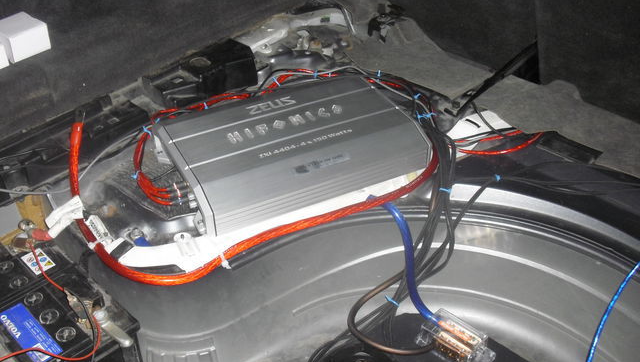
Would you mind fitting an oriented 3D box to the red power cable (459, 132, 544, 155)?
[{"bbox_3d":[0.297,-0.061,1.140,0.150,0.020,0.033,-12,39,-16],"label":"red power cable"}]

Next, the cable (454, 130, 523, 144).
[{"bbox_3d":[0.280,-0.076,1.161,0.125,0.014,0.018,-10,39,-13],"label":"cable"}]

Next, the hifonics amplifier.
[{"bbox_3d":[-0.048,-0.065,1.110,0.385,0.060,0.262,-17,41,-22],"label":"hifonics amplifier"}]

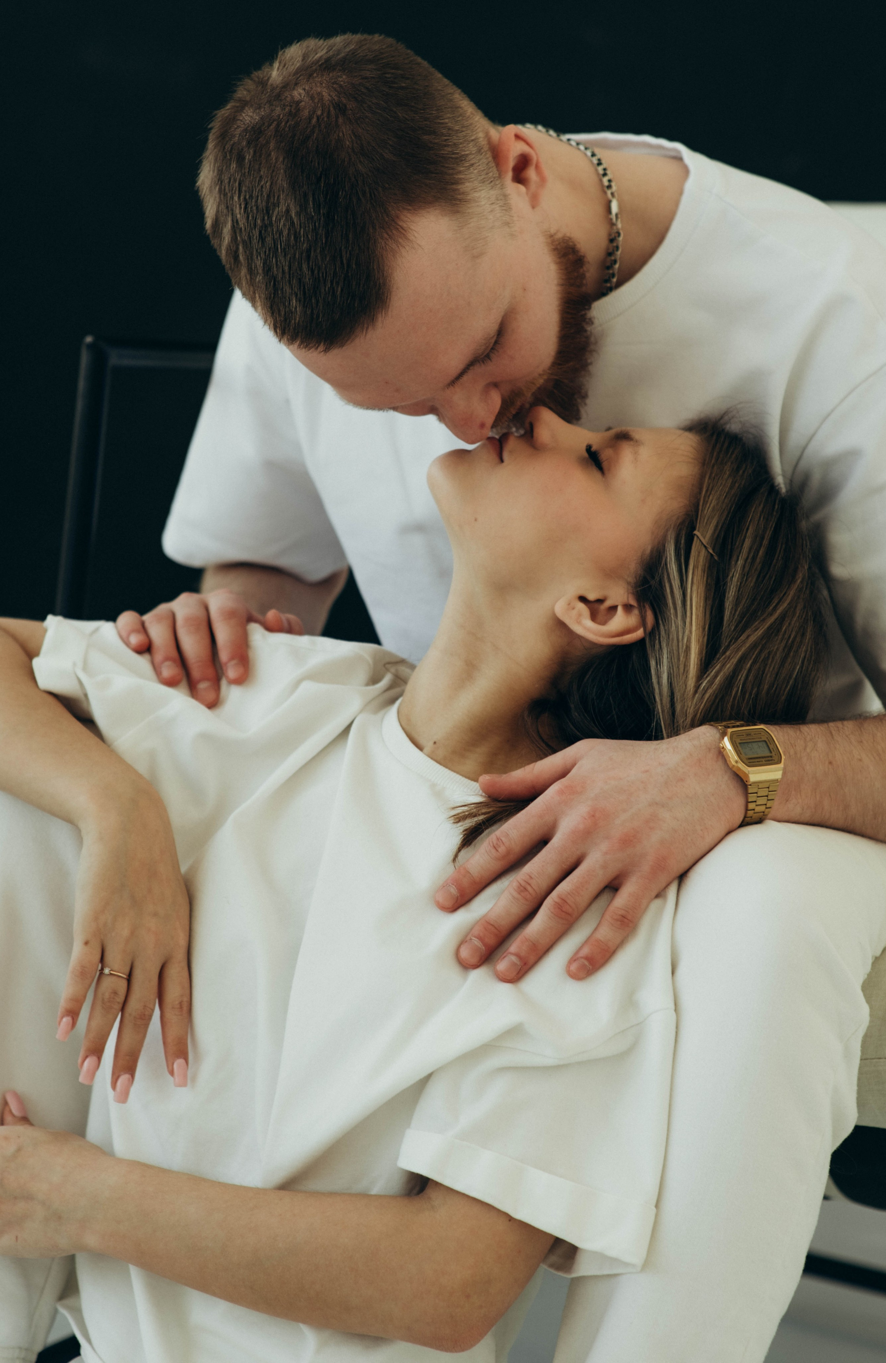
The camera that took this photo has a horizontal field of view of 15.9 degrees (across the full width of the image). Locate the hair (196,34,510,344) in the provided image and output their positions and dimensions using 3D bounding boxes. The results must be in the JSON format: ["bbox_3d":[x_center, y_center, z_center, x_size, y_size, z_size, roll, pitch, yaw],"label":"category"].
[{"bbox_3d":[-0.058,-0.274,1.830,0.170,0.205,0.165,-24,-20,37],"label":"hair"}]

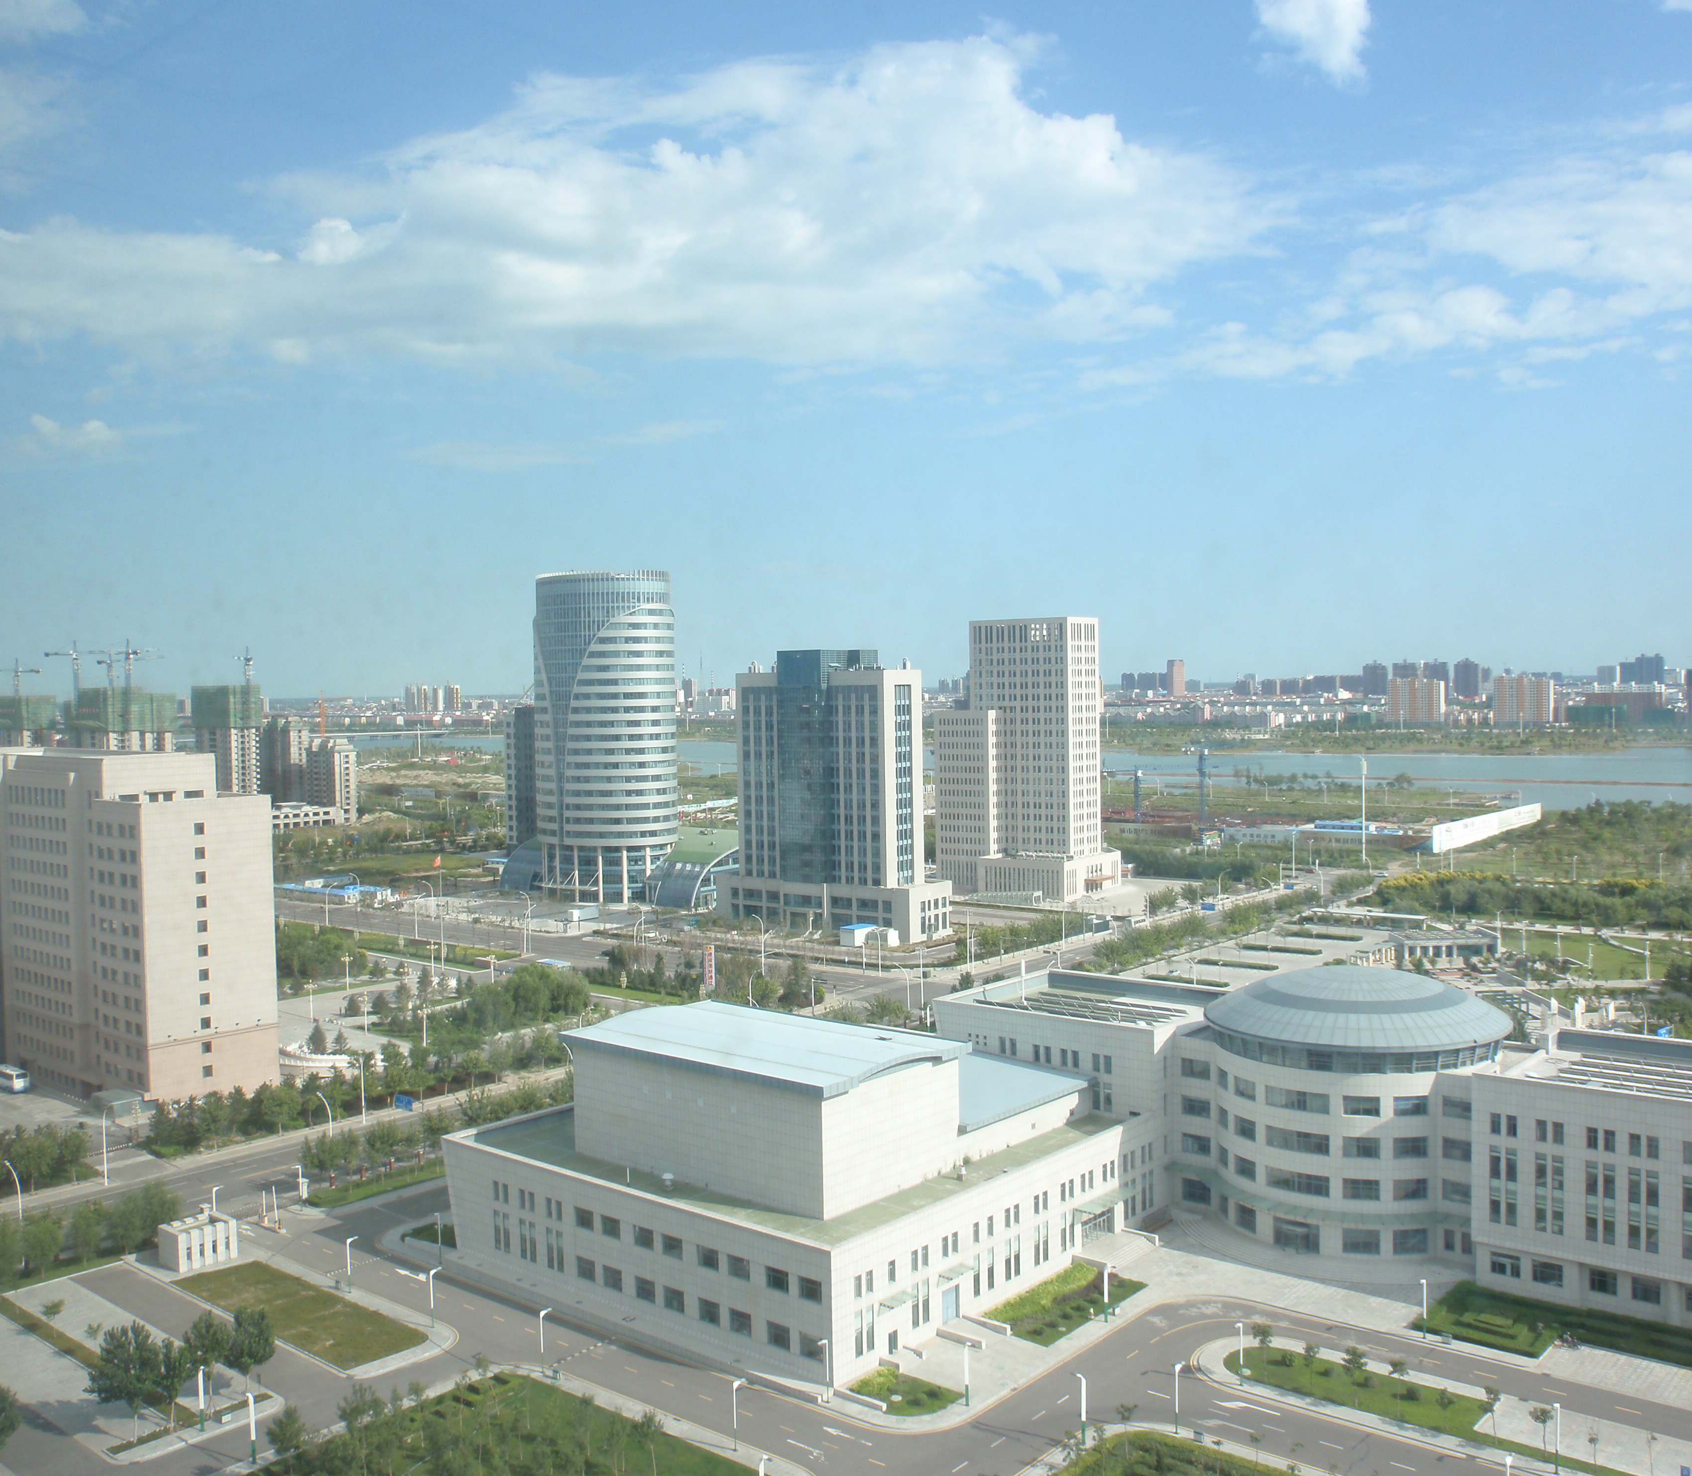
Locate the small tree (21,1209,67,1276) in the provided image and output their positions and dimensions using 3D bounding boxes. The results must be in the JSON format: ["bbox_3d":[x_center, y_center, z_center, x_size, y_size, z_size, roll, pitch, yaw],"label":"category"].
[{"bbox_3d":[-89.190,56.300,176.660,4.440,7.440,4.440,-2,2,-27],"label":"small tree"}]

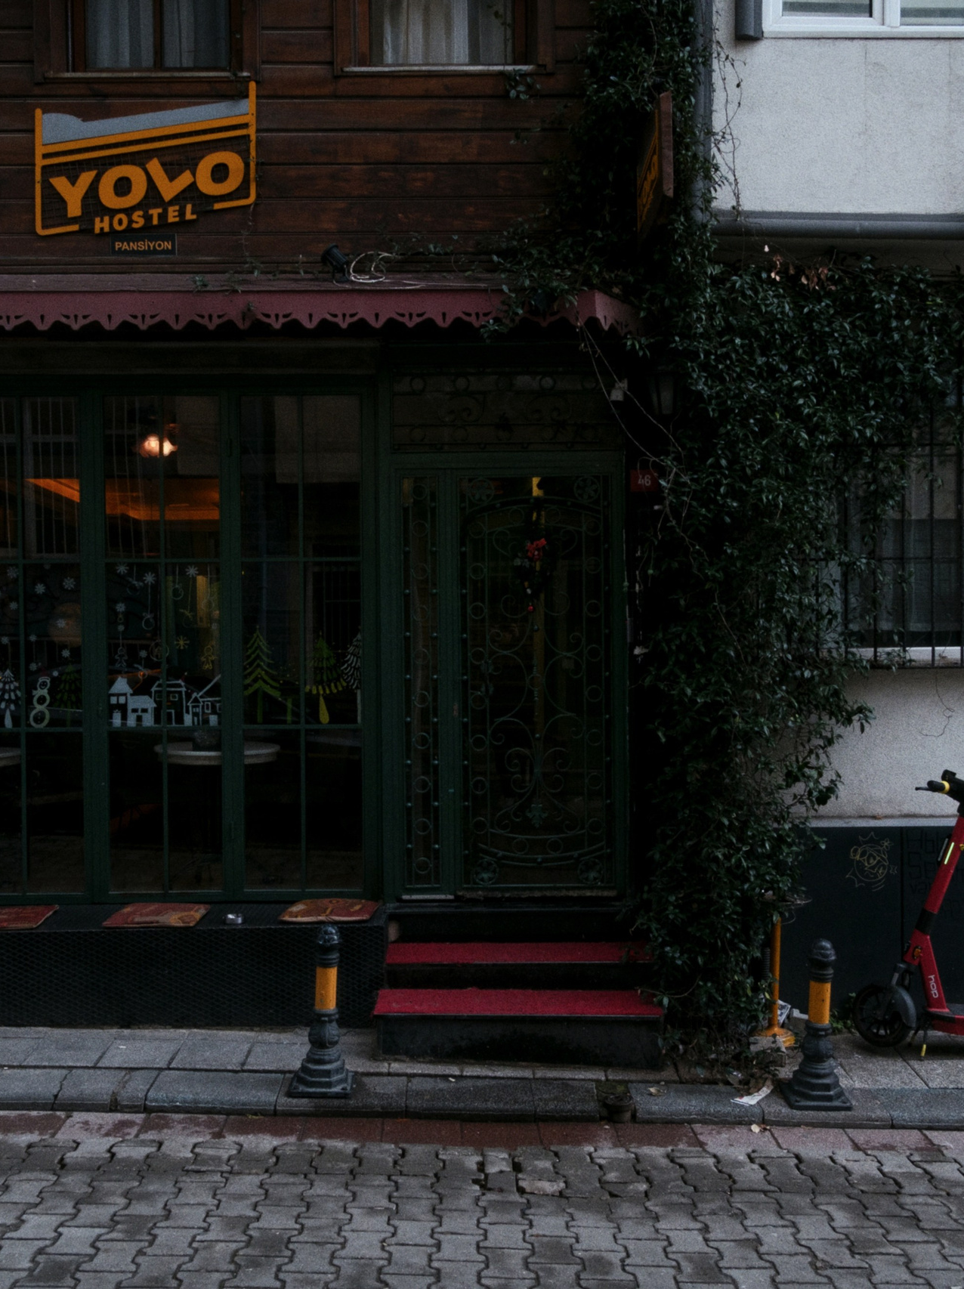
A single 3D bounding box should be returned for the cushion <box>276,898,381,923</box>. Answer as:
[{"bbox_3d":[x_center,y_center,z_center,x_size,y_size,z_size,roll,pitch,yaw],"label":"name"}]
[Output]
[{"bbox_3d":[-0.698,1.238,5.921,0.417,0.044,0.384,0,1,-1],"label":"cushion"}]

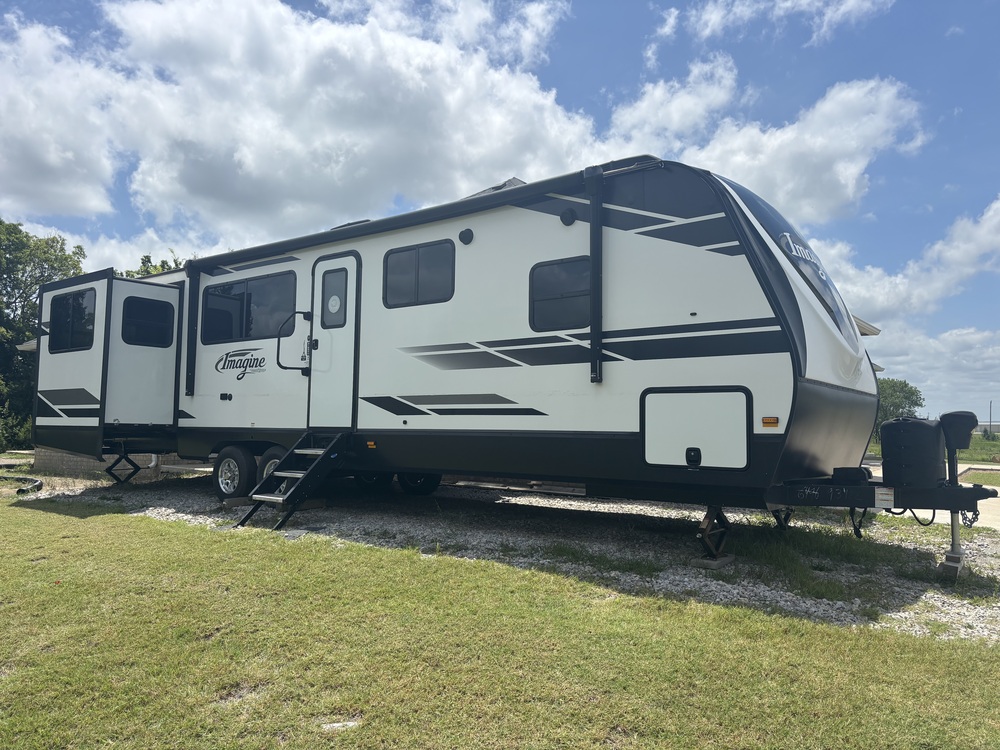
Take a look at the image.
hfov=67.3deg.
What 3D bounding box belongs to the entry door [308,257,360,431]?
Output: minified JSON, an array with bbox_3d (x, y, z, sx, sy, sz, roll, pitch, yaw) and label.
[{"bbox_3d":[-1.709,-0.339,7.777,0.740,1.790,0.060,-3,-5,37],"label":"entry door"}]

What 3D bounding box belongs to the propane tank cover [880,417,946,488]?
[{"bbox_3d":[3.068,0.566,5.574,0.370,0.521,0.630,-3,-5,37],"label":"propane tank cover"}]

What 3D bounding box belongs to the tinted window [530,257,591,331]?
[{"bbox_3d":[0.500,-0.646,6.113,0.630,0.593,0.060,-3,-5,37],"label":"tinted window"}]

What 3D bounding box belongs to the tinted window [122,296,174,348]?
[{"bbox_3d":[-4.352,-0.649,9.346,0.050,0.593,0.650,-3,-5,37],"label":"tinted window"}]

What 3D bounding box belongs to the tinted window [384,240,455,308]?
[{"bbox_3d":[-0.770,-0.947,7.110,0.926,0.590,0.060,-3,-5,37],"label":"tinted window"}]

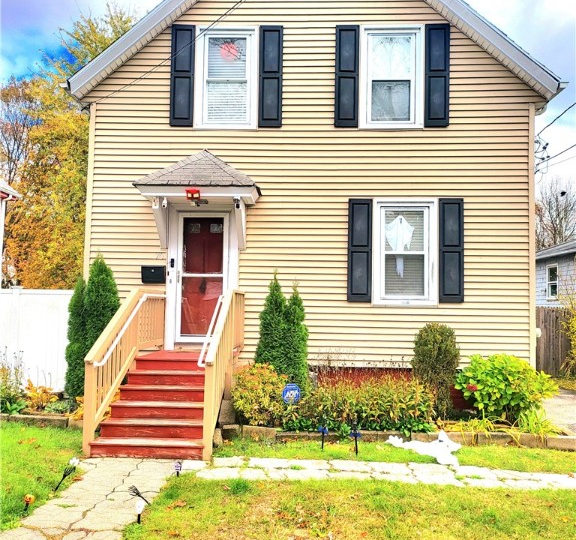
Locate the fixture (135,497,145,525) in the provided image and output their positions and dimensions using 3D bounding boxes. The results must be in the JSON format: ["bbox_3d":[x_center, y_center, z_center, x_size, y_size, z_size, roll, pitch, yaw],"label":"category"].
[{"bbox_3d":[-1.153,1.875,4.135,0.074,0.198,0.060,1,-3,2],"label":"fixture"}]

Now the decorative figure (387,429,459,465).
[{"bbox_3d":[1.425,1.877,5.600,0.780,0.240,0.480,1,-4,1],"label":"decorative figure"}]

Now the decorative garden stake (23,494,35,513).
[{"bbox_3d":[-1.998,1.798,4.100,0.085,0.135,0.080,1,-4,-10],"label":"decorative garden stake"}]

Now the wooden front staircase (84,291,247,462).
[{"bbox_3d":[-1.447,1.181,7.002,1.410,1.835,2.530,1,-3,2],"label":"wooden front staircase"}]

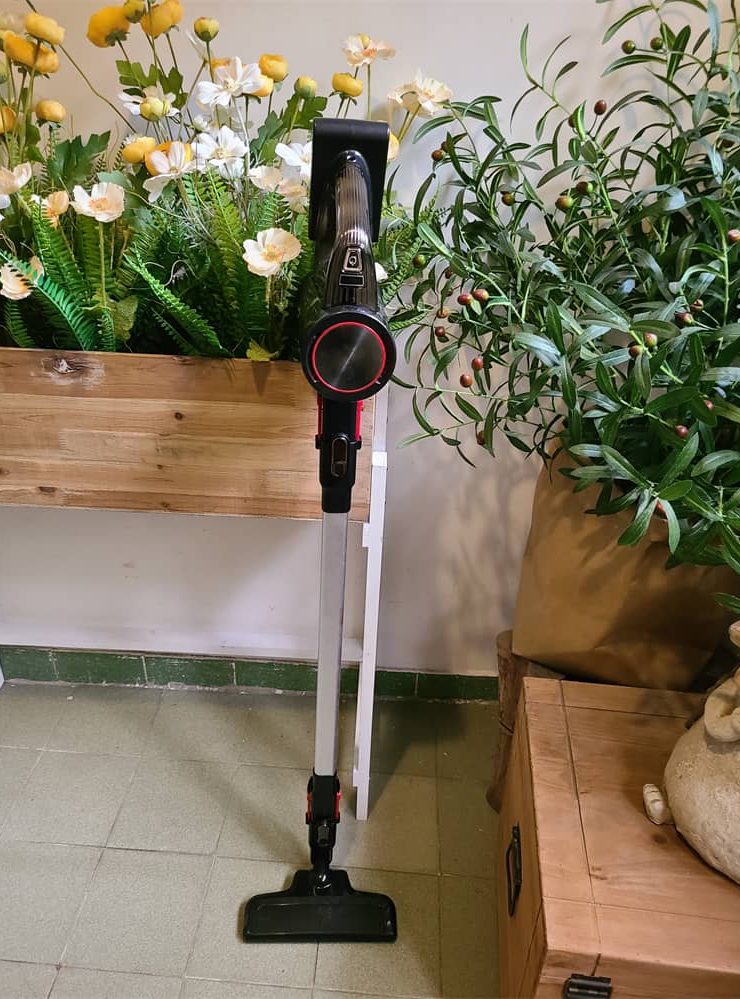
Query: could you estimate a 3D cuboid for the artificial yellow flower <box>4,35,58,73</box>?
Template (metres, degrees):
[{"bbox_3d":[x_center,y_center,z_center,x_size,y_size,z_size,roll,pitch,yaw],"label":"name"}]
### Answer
[{"bbox_3d":[-0.388,-0.512,0.861,0.064,0.037,0.057,22,31,-10],"label":"artificial yellow flower"}]

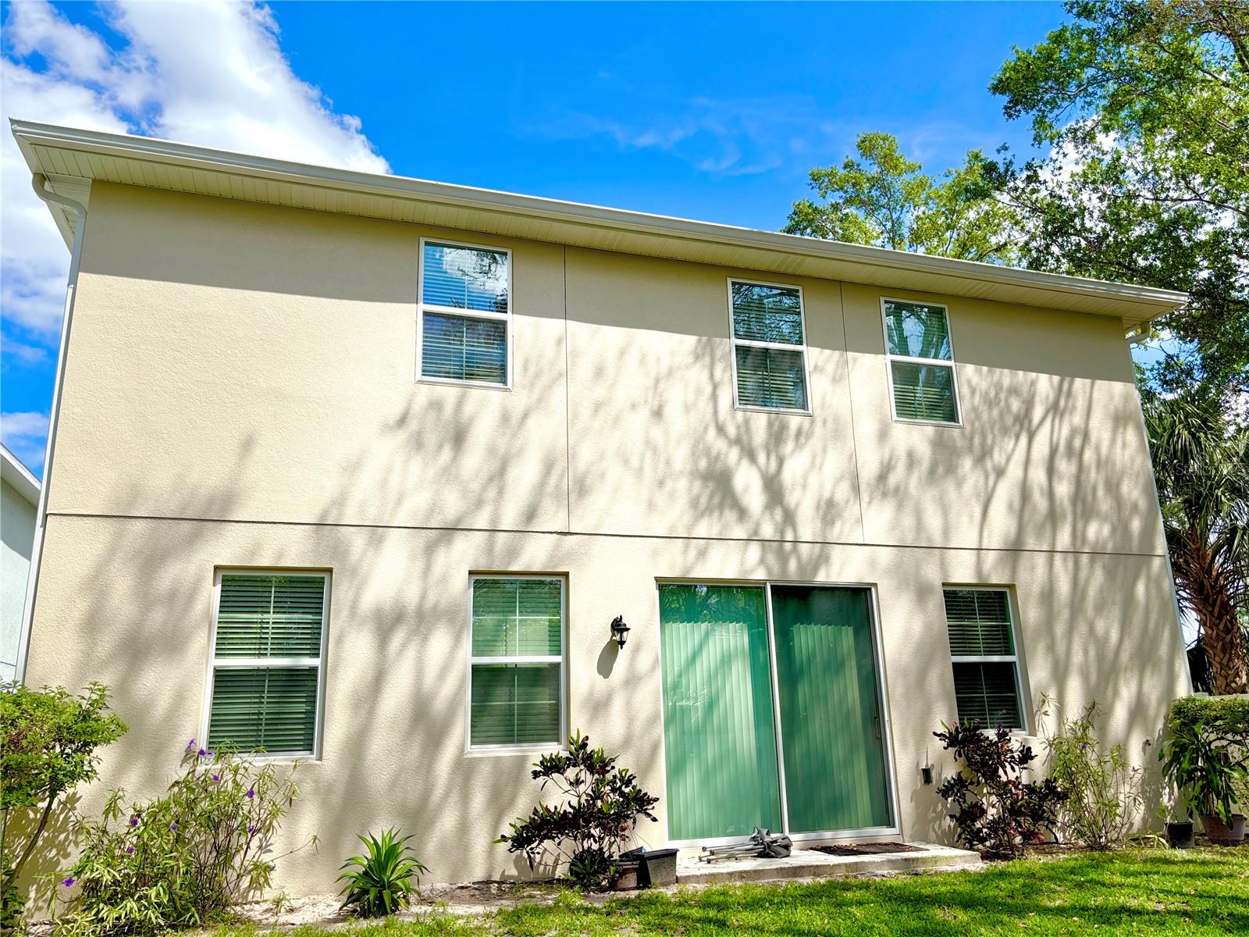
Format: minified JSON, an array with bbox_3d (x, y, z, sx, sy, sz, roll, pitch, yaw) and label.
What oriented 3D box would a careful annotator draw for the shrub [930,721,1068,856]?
[{"bbox_3d":[3.650,3.114,9.133,1.270,1.267,1.000,3,-16,-18],"label":"shrub"}]

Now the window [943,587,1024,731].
[{"bbox_3d":[3.863,2.046,10.099,0.920,1.565,0.100,3,-16,-18],"label":"window"}]

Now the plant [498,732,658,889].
[{"bbox_3d":[-0.371,2.847,7.829,1.378,1.257,0.950,3,-16,-18],"label":"plant"}]

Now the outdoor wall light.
[{"bbox_3d":[-0.030,1.518,8.697,0.156,0.316,0.210,3,-16,-18],"label":"outdoor wall light"}]

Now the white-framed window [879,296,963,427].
[{"bbox_3d":[3.395,-1.215,10.766,0.917,1.504,0.100,3,-16,-18],"label":"white-framed window"}]

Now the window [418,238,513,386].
[{"bbox_3d":[-1.546,-1.488,9.149,0.907,1.508,0.100,3,-16,-18],"label":"window"}]

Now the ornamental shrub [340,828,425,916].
[{"bbox_3d":[-1.831,3.026,7.116,0.661,0.564,0.620,3,-16,-18],"label":"ornamental shrub"}]

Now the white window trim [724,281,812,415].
[{"bbox_3d":[1.565,-1.306,10.164,0.914,1.510,0.100,3,-16,-18],"label":"white window trim"}]

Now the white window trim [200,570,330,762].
[{"bbox_3d":[-2.981,1.635,7.867,0.920,1.570,0.100,3,-16,-18],"label":"white window trim"}]

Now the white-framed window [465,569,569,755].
[{"bbox_3d":[-0.971,1.757,8.522,0.915,1.580,0.100,3,-16,-18],"label":"white-framed window"}]

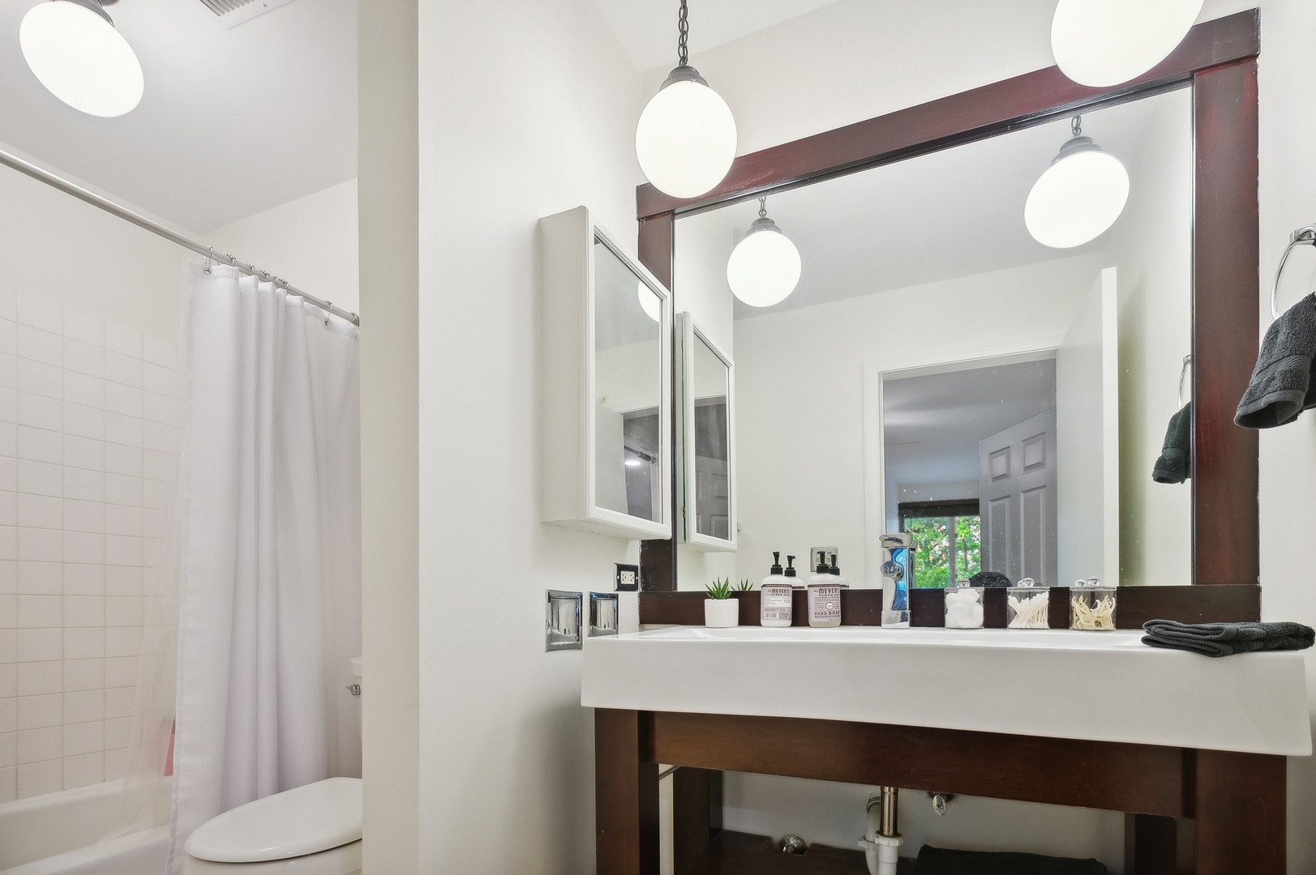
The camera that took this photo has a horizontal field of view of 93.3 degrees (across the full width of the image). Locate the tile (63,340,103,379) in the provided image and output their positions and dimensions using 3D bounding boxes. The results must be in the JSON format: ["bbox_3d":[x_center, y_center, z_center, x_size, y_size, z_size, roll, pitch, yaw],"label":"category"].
[{"bbox_3d":[-1.970,-0.272,2.133,0.010,0.110,0.108,0,-4,29],"label":"tile"}]

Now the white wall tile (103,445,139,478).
[{"bbox_3d":[-1.914,0.082,2.227,0.010,0.110,0.108,0,-4,29],"label":"white wall tile"}]

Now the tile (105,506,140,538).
[{"bbox_3d":[-1.929,0.301,2.242,0.010,0.109,0.111,-1,-7,27],"label":"tile"}]

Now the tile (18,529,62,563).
[{"bbox_3d":[-2.045,0.359,2.057,0.010,0.108,0.108,-5,-7,26],"label":"tile"}]

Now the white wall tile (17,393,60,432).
[{"bbox_3d":[-2.032,-0.082,2.044,0.010,0.109,0.111,-1,-7,27],"label":"white wall tile"}]

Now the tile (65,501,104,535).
[{"bbox_3d":[-1.979,0.273,2.142,0.010,0.109,0.111,-1,-7,27],"label":"tile"}]

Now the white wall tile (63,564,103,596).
[{"bbox_3d":[-1.970,0.491,2.133,0.010,0.110,0.108,0,-4,29],"label":"white wall tile"}]

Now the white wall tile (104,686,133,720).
[{"bbox_3d":[-1.905,0.950,2.215,0.010,0.108,0.108,-5,-7,26],"label":"white wall tile"}]

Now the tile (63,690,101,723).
[{"bbox_3d":[-1.953,0.917,2.114,0.010,0.108,0.108,-5,-7,26],"label":"tile"}]

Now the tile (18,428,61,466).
[{"bbox_3d":[-2.041,0.028,2.053,0.009,0.108,0.108,-3,-7,27],"label":"tile"}]

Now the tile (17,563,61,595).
[{"bbox_3d":[-2.041,0.466,2.053,0.009,0.108,0.108,-3,-7,27],"label":"tile"}]

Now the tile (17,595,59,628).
[{"bbox_3d":[-2.027,0.574,2.039,0.010,0.108,0.108,-5,-7,26],"label":"tile"}]

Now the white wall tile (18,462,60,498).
[{"bbox_3d":[-2.041,0.137,2.053,0.009,0.108,0.108,-3,-7,27],"label":"white wall tile"}]

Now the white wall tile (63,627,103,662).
[{"bbox_3d":[-1.969,0.711,2.131,0.010,0.108,0.108,-5,-7,26],"label":"white wall tile"}]

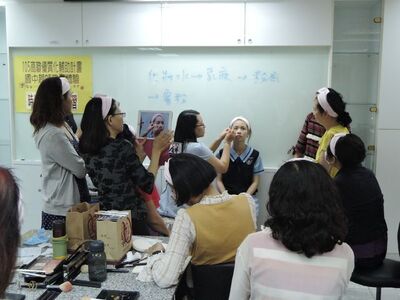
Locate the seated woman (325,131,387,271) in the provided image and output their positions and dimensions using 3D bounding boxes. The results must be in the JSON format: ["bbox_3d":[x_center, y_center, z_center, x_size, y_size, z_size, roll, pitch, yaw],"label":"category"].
[{"bbox_3d":[0.827,0.532,2.706,0.430,1.270,0.580,-5,8,-41],"label":"seated woman"}]

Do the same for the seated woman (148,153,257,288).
[{"bbox_3d":[0.006,0.624,2.062,0.460,1.210,0.640,-5,8,-41],"label":"seated woman"}]

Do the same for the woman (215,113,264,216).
[{"bbox_3d":[0.313,0.405,3.627,0.460,1.310,0.680,1,6,3],"label":"woman"}]

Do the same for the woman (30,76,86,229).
[{"bbox_3d":[-0.832,0.374,2.679,0.330,1.570,0.410,-3,7,-25],"label":"woman"}]

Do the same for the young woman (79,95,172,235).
[{"bbox_3d":[-0.432,0.416,2.683,0.450,1.480,0.460,-5,8,-40],"label":"young woman"}]

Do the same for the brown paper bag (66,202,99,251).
[{"bbox_3d":[-0.546,0.361,2.175,0.100,0.205,0.175,2,7,11],"label":"brown paper bag"}]

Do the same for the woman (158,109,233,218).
[{"bbox_3d":[-0.062,0.370,3.694,0.700,1.360,0.470,-2,7,-20],"label":"woman"}]

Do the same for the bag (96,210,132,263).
[{"bbox_3d":[-0.384,0.384,2.075,0.097,0.185,0.172,2,7,12],"label":"bag"}]

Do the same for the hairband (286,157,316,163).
[{"bbox_3d":[0.329,0.093,1.520,0.165,0.150,0.120,-1,6,-8],"label":"hairband"}]

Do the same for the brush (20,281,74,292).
[{"bbox_3d":[-0.575,0.500,1.722,0.200,0.028,0.033,1,6,5],"label":"brush"}]

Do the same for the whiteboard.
[{"bbox_3d":[-0.333,-0.406,4.342,2.980,1.110,0.040,1,6,5],"label":"whiteboard"}]

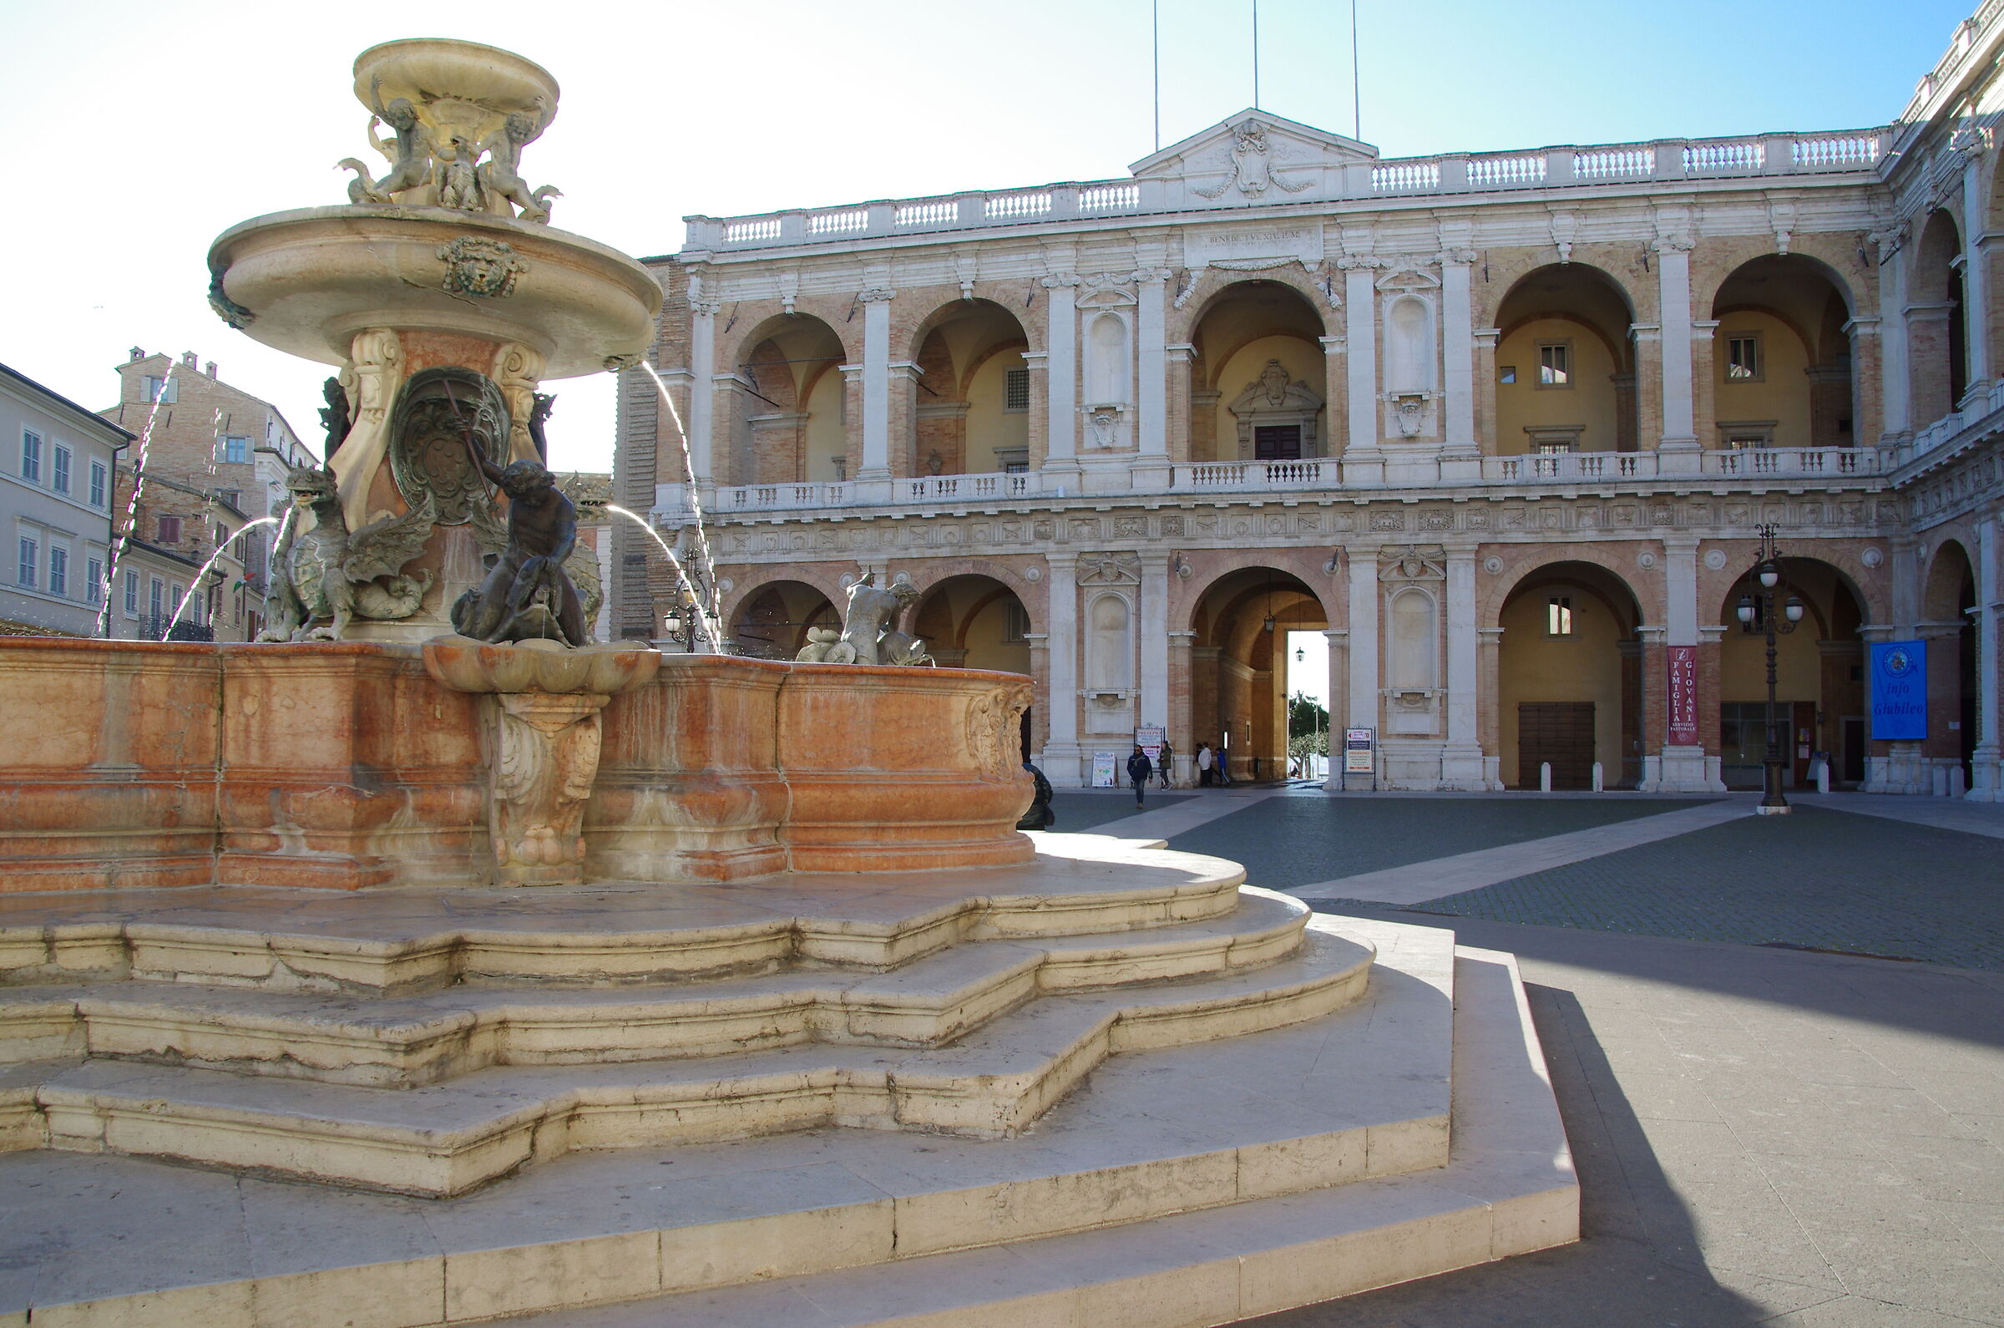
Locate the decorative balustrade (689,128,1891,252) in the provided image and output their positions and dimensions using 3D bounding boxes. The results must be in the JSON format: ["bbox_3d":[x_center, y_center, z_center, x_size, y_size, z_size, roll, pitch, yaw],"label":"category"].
[{"bbox_3d":[8.293,-16.800,53.412,42.024,1.400,0.700,-1,-3,13],"label":"decorative balustrade"}]

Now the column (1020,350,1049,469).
[{"bbox_3d":[1.272,-9.150,55.589,1.061,4.831,1.100,-1,-3,13],"label":"column"}]

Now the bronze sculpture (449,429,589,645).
[{"bbox_3d":[-2.962,-0.792,9.200,0.780,1.260,0.720,2,-3,-22],"label":"bronze sculpture"}]

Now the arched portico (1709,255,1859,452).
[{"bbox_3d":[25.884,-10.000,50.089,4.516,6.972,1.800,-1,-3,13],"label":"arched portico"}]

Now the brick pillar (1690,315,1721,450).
[{"bbox_3d":[23.775,-9.126,50.817,0.948,5.047,1.133,0,-3,15],"label":"brick pillar"}]

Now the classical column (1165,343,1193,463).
[{"bbox_3d":[6.497,-9.163,54.335,1.042,4.730,1.100,-1,-3,13],"label":"classical column"}]

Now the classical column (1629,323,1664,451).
[{"bbox_3d":[20.138,-8.581,47.145,0.952,4.032,0.950,0,-3,14],"label":"classical column"}]

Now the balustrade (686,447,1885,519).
[{"bbox_3d":[7.492,-5.906,49.428,38.549,1.150,0.600,0,-3,14],"label":"balustrade"}]

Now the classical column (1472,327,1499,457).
[{"bbox_3d":[16.287,-9.135,50.524,0.754,4.139,0.850,0,-3,14],"label":"classical column"}]

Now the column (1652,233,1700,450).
[{"bbox_3d":[20.850,-9.898,46.487,1.250,6.918,0.600,0,-3,14],"label":"column"}]

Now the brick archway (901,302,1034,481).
[{"bbox_3d":[-1.146,-10.242,57.675,4.944,7.519,1.184,0,-3,15],"label":"brick archway"}]

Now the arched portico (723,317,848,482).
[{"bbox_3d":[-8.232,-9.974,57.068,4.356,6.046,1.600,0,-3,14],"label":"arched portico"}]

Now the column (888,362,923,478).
[{"bbox_3d":[-3.723,-8.967,56.829,1.046,4.866,1.200,-1,-3,13],"label":"column"}]

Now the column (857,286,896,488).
[{"bbox_3d":[-4.627,-10.232,55.487,1.193,7.318,0.750,0,-3,14],"label":"column"}]

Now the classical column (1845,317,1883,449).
[{"bbox_3d":[26.079,-8.448,45.655,0.934,3.998,0.950,0,-3,14],"label":"classical column"}]

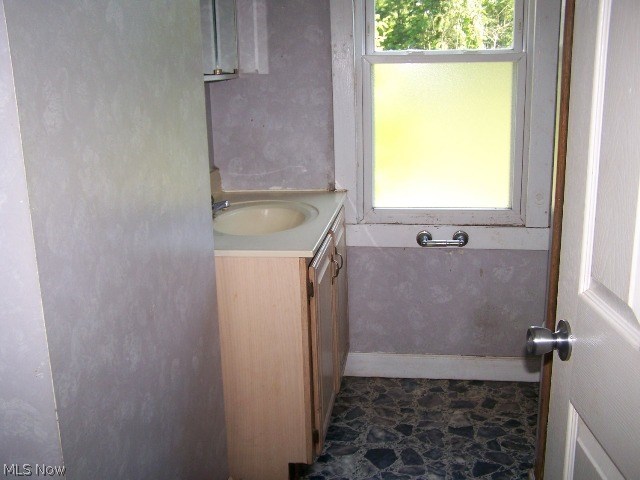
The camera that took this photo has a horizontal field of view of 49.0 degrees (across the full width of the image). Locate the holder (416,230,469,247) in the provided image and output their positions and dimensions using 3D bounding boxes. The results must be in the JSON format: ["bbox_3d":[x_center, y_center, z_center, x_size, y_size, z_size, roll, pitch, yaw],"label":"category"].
[{"bbox_3d":[0.489,0.004,2.803,0.207,0.066,0.088,1,14,8],"label":"holder"}]

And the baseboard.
[{"bbox_3d":[0.508,0.538,2.993,0.837,0.109,0.018,1,14,8],"label":"baseboard"}]

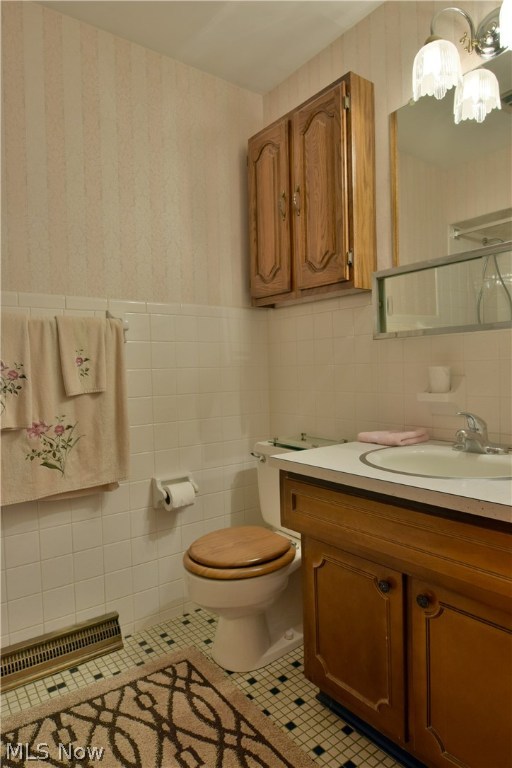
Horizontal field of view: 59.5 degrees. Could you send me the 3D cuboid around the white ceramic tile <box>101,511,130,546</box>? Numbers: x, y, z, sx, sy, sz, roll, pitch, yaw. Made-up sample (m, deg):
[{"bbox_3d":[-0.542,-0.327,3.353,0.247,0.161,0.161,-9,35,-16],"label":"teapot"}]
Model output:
[{"bbox_3d":[-0.530,0.545,1.706,0.107,0.107,0.009,-3,2,-37],"label":"white ceramic tile"}]

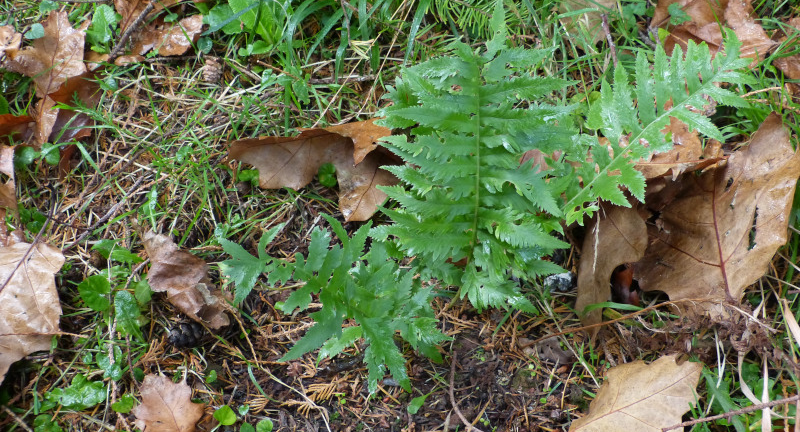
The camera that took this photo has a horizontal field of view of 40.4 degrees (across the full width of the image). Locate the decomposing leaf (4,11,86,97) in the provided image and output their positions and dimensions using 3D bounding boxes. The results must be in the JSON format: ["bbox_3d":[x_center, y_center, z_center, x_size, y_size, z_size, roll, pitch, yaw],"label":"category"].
[{"bbox_3d":[-0.356,-0.166,1.119,0.082,0.035,0.091,29,62,17],"label":"decomposing leaf"}]

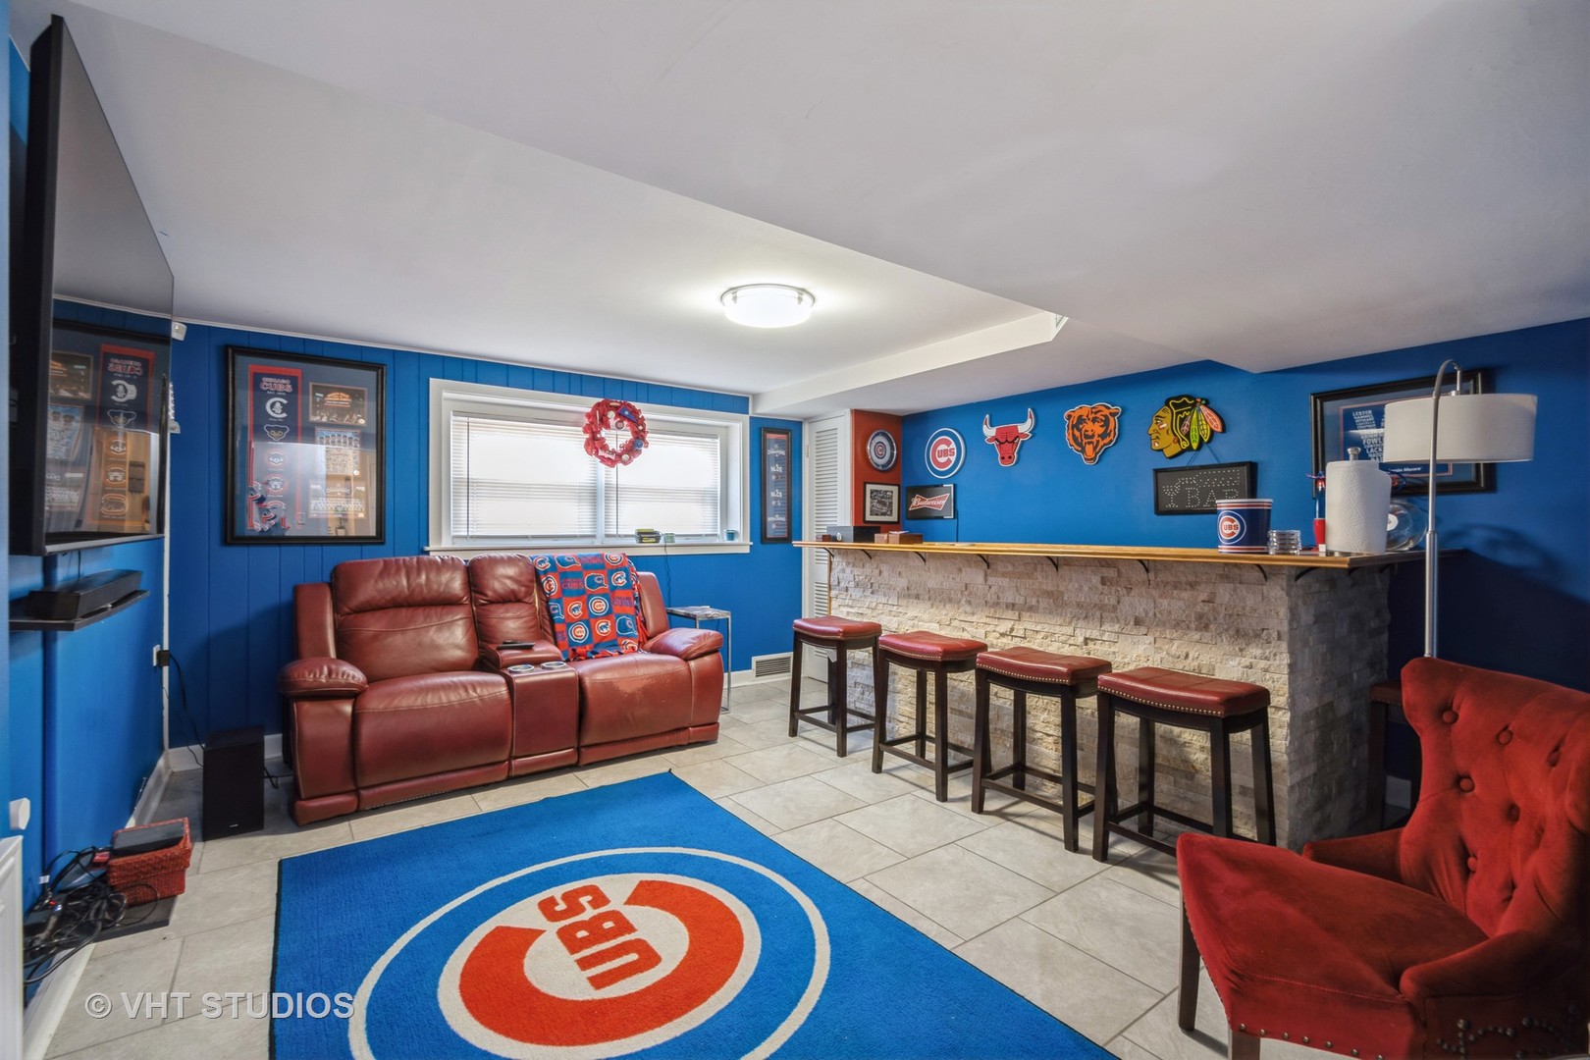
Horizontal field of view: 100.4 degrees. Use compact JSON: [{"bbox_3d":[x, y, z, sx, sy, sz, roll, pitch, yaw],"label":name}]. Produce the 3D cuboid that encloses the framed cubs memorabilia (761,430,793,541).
[{"bbox_3d":[-0.130,-0.344,5.171,0.299,0.892,0.035,0,0,-35],"label":"framed cubs memorabilia"}]

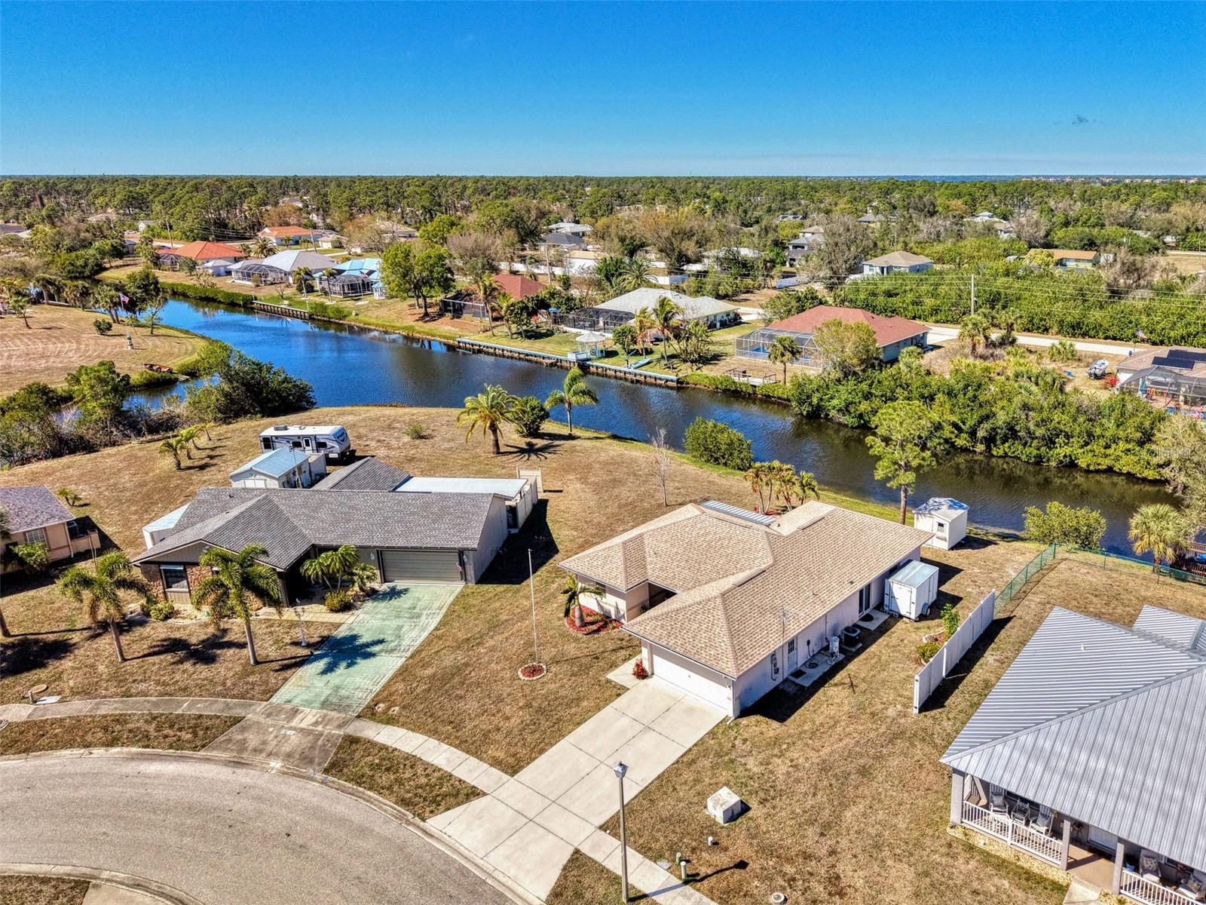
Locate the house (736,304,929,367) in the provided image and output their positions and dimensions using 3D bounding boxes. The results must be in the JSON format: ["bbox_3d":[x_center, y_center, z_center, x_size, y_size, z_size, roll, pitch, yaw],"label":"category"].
[{"bbox_3d":[34.934,-18.039,125.047,19.600,5.400,25.500,15,24,38],"label":"house"}]

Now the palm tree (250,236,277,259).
[{"bbox_3d":[-96.811,-57.627,238.532,7.241,8.389,7.241,-1,18,0],"label":"palm tree"}]

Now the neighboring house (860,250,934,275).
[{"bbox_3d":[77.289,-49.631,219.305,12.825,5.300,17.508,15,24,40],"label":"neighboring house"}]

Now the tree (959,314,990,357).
[{"bbox_3d":[54.500,-17.084,122.767,4.500,6.100,4.500,0,18,0],"label":"tree"}]

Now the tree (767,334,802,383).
[{"bbox_3d":[23.138,-11.756,105.180,4.300,6.000,4.200,0,18,0],"label":"tree"}]

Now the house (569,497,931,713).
[{"bbox_3d":[8.595,6.564,52.251,15.300,4.600,23.050,16,24,40],"label":"house"}]

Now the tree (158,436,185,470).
[{"bbox_3d":[-37.497,0.030,72.933,2.295,3.073,2.295,-1,18,0],"label":"tree"}]

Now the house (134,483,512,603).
[{"bbox_3d":[-17.331,5.224,54.826,20.688,4.600,12.261,1,18,5],"label":"house"}]

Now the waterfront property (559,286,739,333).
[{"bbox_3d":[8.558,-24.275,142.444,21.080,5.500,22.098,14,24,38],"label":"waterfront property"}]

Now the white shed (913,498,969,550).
[{"bbox_3d":[24.265,4.941,60.229,2.800,2.650,3.500,16,24,40],"label":"white shed"}]

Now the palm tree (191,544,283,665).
[{"bbox_3d":[-18.643,7.870,43.082,4.661,6.963,4.661,-1,18,0],"label":"palm tree"}]

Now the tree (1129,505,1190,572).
[{"bbox_3d":[35.608,5.509,53.726,3.973,4.752,3.973,-1,18,0],"label":"tree"}]

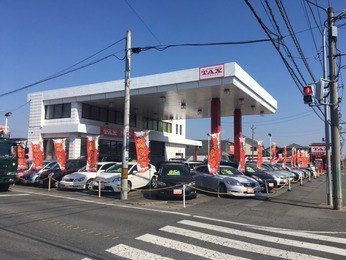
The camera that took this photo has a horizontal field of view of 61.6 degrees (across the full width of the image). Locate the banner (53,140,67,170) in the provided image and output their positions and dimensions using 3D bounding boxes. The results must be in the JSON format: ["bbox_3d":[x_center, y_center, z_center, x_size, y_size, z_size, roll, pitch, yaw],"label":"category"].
[{"bbox_3d":[-6.205,1.406,16.000,0.620,1.800,0.120,2,-5,-14],"label":"banner"}]

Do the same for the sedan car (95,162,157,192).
[{"bbox_3d":[-2.463,2.515,15.981,1.745,1.490,4.450,-2,-6,23],"label":"sedan car"}]

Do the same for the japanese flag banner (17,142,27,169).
[{"bbox_3d":[-9.994,1.721,19.200,0.600,1.850,0.180,4,-7,-27],"label":"japanese flag banner"}]

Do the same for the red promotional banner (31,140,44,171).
[{"bbox_3d":[-7.958,1.503,17.100,0.660,1.800,0.120,2,-5,-14],"label":"red promotional banner"}]

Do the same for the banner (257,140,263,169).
[{"bbox_3d":[5.550,1.605,18.400,0.540,1.830,0.200,5,-7,-30],"label":"banner"}]

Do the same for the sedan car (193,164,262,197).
[{"bbox_3d":[2.430,2.524,15.093,1.820,1.430,4.800,3,-6,-23],"label":"sedan car"}]

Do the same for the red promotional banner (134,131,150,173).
[{"bbox_3d":[-1.365,0.978,13.200,0.660,1.820,0.120,2,-5,-14],"label":"red promotional banner"}]

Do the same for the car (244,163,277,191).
[{"bbox_3d":[4.256,2.722,17.353,1.720,1.500,4.400,3,-6,-23],"label":"car"}]

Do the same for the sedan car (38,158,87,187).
[{"bbox_3d":[-6.083,2.657,18.089,1.740,1.500,4.500,-2,-7,31],"label":"sedan car"}]

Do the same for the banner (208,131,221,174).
[{"bbox_3d":[1.888,1.083,13.200,0.560,1.860,0.200,5,-7,-30],"label":"banner"}]

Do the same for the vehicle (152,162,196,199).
[{"bbox_3d":[0.006,2.413,14.501,1.720,1.480,4.650,1,-5,-6],"label":"vehicle"}]

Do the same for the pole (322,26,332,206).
[{"bbox_3d":[6.092,-0.626,11.483,0.200,7.127,0.200,1,-5,0],"label":"pole"}]

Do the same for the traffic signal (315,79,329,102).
[{"bbox_3d":[5.648,-1.497,10.997,0.400,0.820,0.420,-1,-6,17],"label":"traffic signal"}]

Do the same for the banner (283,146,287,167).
[{"bbox_3d":[8.971,2.257,23.300,0.540,1.840,0.200,5,-7,-30],"label":"banner"}]

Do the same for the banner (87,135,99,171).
[{"bbox_3d":[-4.092,1.250,14.800,0.600,1.800,0.120,2,-5,-14],"label":"banner"}]

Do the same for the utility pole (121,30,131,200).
[{"bbox_3d":[-1.961,-0.743,12.388,0.270,7.268,0.270,1,-6,0],"label":"utility pole"}]

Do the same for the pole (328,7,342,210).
[{"bbox_3d":[6.075,-0.948,10.982,0.340,7.766,0.340,-2,-7,31],"label":"pole"}]

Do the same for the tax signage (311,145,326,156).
[{"bbox_3d":[29.178,4.146,57.000,4.100,2.000,0.350,-2,-7,31],"label":"tax signage"}]

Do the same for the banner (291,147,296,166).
[{"bbox_3d":[10.384,2.430,25.000,0.540,1.840,0.200,5,-7,-30],"label":"banner"}]

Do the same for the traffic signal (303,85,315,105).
[{"bbox_3d":[5.386,-1.396,11.506,0.400,0.780,0.320,-2,-7,31],"label":"traffic signal"}]

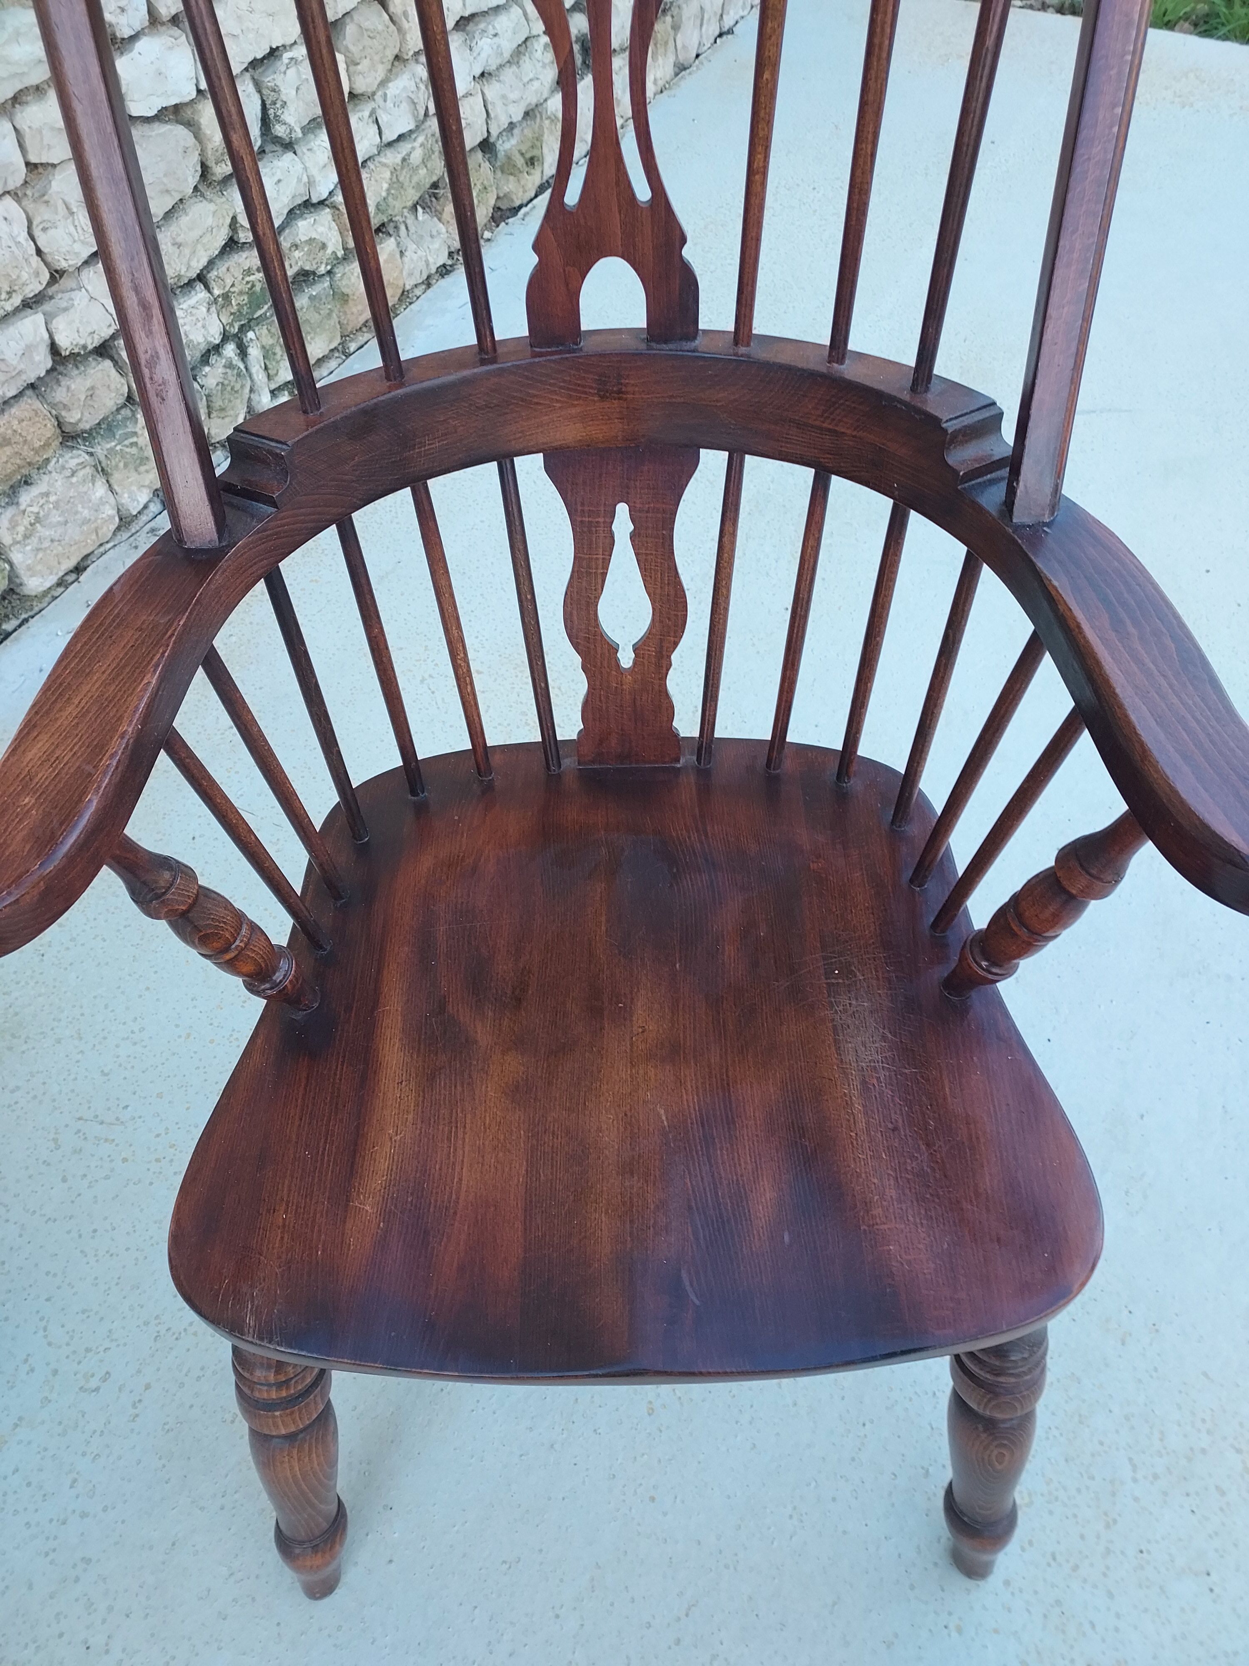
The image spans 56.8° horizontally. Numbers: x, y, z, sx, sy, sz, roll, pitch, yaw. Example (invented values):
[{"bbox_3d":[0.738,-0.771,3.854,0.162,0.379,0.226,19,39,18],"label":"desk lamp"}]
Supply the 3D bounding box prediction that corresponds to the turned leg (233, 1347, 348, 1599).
[{"bbox_3d":[-0.215,0.426,0.766,0.056,0.410,0.056,3,39,-5],"label":"turned leg"}]

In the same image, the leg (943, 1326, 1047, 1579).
[{"bbox_3d":[0.248,0.421,0.787,0.058,0.420,0.058,-6,40,5],"label":"leg"}]

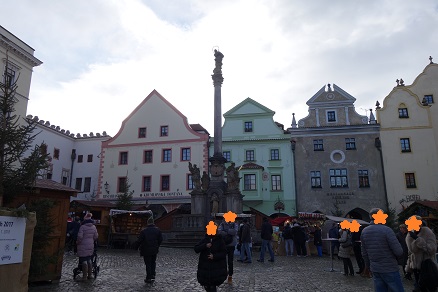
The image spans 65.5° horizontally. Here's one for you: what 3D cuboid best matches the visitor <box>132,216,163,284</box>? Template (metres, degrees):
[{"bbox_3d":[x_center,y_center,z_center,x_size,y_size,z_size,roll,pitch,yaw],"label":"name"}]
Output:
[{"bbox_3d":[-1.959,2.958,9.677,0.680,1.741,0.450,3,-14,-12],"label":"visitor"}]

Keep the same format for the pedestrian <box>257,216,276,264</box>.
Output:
[{"bbox_3d":[1.936,3.900,14.181,0.550,1.807,0.550,-10,-17,36],"label":"pedestrian"}]

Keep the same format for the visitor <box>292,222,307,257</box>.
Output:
[{"bbox_3d":[4.148,4.843,17.555,0.600,1.675,0.420,-1,-14,3],"label":"visitor"}]

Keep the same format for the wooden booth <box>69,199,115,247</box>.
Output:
[{"bbox_3d":[-7.977,4.720,20.717,2.400,2.750,2.400,-7,-14,26],"label":"wooden booth"}]

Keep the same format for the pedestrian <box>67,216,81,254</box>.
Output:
[{"bbox_3d":[-6.864,4.290,16.350,0.550,1.774,0.450,-3,-14,11],"label":"pedestrian"}]

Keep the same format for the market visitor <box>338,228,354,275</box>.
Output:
[{"bbox_3d":[4.056,3.192,10.746,0.450,1.680,0.480,5,-14,-23],"label":"market visitor"}]

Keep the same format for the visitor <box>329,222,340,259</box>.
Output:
[{"bbox_3d":[5.534,4.504,16.324,0.500,1.720,0.400,-9,-15,33],"label":"visitor"}]

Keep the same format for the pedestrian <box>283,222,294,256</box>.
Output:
[{"bbox_3d":[3.553,4.729,17.437,0.550,1.720,0.420,-2,-13,6],"label":"pedestrian"}]

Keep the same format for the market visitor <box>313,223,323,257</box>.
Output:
[{"bbox_3d":[4.917,4.647,17.019,0.380,1.700,0.450,-10,-16,36],"label":"market visitor"}]

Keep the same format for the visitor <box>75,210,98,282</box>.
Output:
[{"bbox_3d":[-3.582,2.736,9.319,0.570,1.773,0.450,1,-14,-6],"label":"visitor"}]

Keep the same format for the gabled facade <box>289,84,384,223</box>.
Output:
[{"bbox_3d":[10.915,1.458,31.530,8.030,14.890,1.500,-2,-14,8],"label":"gabled facade"}]

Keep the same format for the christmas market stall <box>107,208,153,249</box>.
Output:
[{"bbox_3d":[-5.326,5.081,20.877,2.500,2.270,1.800,2,-14,-10],"label":"christmas market stall"}]

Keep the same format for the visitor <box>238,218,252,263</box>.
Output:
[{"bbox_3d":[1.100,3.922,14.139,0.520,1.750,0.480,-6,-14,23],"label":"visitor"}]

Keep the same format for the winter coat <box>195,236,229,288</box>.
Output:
[{"bbox_3d":[-0.132,2.014,5.999,0.620,0.864,0.420,0,-13,0],"label":"winter coat"}]

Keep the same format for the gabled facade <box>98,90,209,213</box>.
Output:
[{"bbox_3d":[-7.712,2.189,43.965,14.503,18.379,4.000,-4,-13,14],"label":"gabled facade"}]

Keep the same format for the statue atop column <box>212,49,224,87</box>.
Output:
[{"bbox_3d":[-0.058,-6.541,28.194,1.000,3.455,0.950,-2,-13,8],"label":"statue atop column"}]

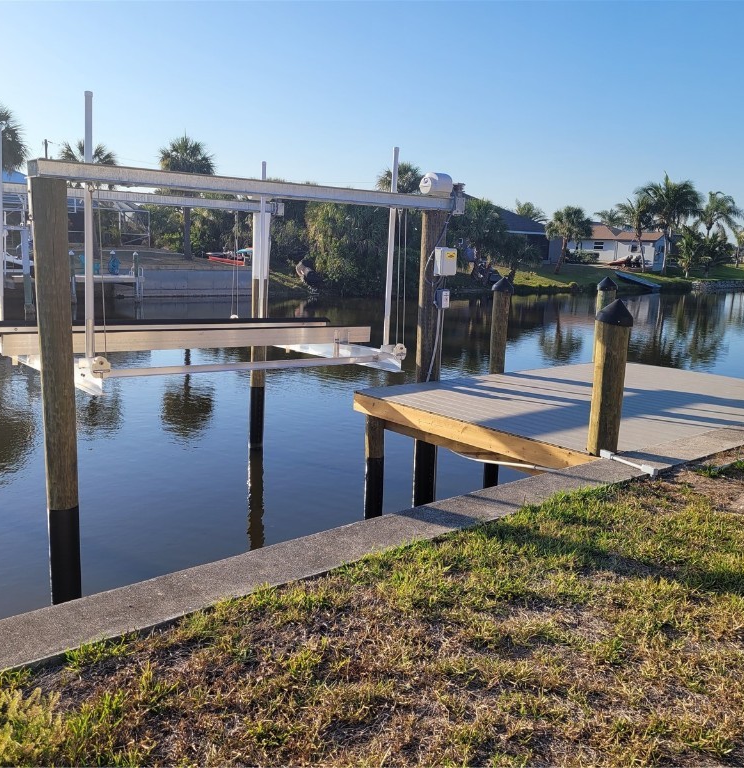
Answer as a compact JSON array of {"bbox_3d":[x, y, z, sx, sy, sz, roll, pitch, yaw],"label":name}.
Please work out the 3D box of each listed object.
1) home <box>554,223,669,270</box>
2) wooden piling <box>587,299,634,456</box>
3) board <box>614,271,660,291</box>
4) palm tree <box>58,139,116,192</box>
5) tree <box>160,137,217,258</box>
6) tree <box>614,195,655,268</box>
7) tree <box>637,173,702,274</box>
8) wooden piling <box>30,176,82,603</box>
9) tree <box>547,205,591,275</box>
[{"bbox_3d":[26.386,-15.293,84.684,11.000,4.881,7.500,12,14,42],"label":"home"},{"bbox_3d":[1.799,-0.046,5.801,0.270,1.195,0.270,6,11,17],"label":"wooden piling"},{"bbox_3d":[24.082,-9.338,69.830,4.200,0.250,1.300,29,23,31],"label":"board"},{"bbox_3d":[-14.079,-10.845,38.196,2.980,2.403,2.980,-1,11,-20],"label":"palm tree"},{"bbox_3d":[-10.117,-10.178,42.174,3.180,6.733,3.180,0,10,-14],"label":"tree"},{"bbox_3d":[30.776,-17.729,90.000,5.030,9.040,5.030,5,11,18],"label":"tree"},{"bbox_3d":[33.427,-18.156,87.000,7.470,11.720,7.470,6,11,20],"label":"tree"},{"bbox_3d":[-2.570,0.195,6.274,0.260,3.662,0.260,-6,13,-39],"label":"wooden piling"},{"bbox_3d":[20.439,-15.031,80.000,4.580,7.400,4.580,4,10,14],"label":"tree"}]

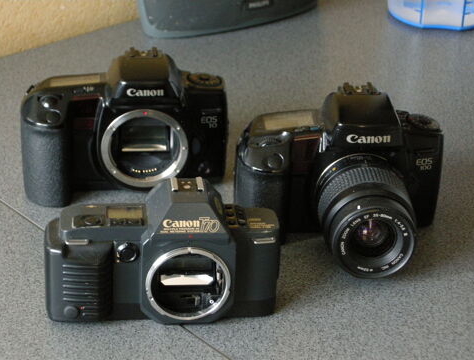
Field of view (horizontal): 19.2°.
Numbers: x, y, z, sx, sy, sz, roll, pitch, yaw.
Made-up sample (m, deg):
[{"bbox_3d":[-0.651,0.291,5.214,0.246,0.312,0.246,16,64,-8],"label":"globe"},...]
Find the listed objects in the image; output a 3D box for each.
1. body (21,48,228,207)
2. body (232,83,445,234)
[{"bbox_3d":[-0.087,-0.043,1.075,0.158,0.106,0.070,-1,28,-4],"label":"body"},{"bbox_3d":[0.075,-0.012,1.024,0.153,0.105,0.068,1,28,-1],"label":"body"}]

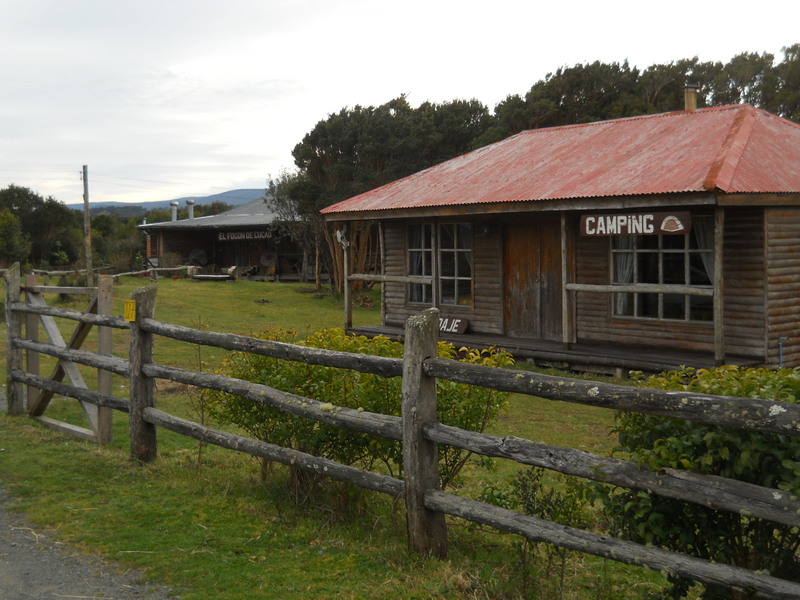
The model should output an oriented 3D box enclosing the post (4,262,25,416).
[{"bbox_3d":[-3.445,0.353,9.100,0.130,1.330,0.130,-4,5,-44],"label":"post"}]

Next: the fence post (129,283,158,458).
[{"bbox_3d":[-1.841,0.528,7.300,0.140,1.270,0.140,-4,5,-44],"label":"fence post"}]

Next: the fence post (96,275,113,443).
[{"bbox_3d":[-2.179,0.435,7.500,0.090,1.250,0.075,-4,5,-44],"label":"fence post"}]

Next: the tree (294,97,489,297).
[{"bbox_3d":[-0.229,-3.216,31.000,5.900,5.800,5.000,-1,4,0],"label":"tree"}]

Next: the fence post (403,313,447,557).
[{"bbox_3d":[0.124,0.692,5.350,0.160,1.290,0.160,-4,5,-44],"label":"fence post"}]

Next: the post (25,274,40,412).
[{"bbox_3d":[-3.307,0.391,9.150,0.090,1.240,0.075,-4,5,-44],"label":"post"}]

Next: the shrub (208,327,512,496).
[{"bbox_3d":[-0.267,0.752,7.050,2.000,1.070,1.200,0,4,9],"label":"shrub"}]

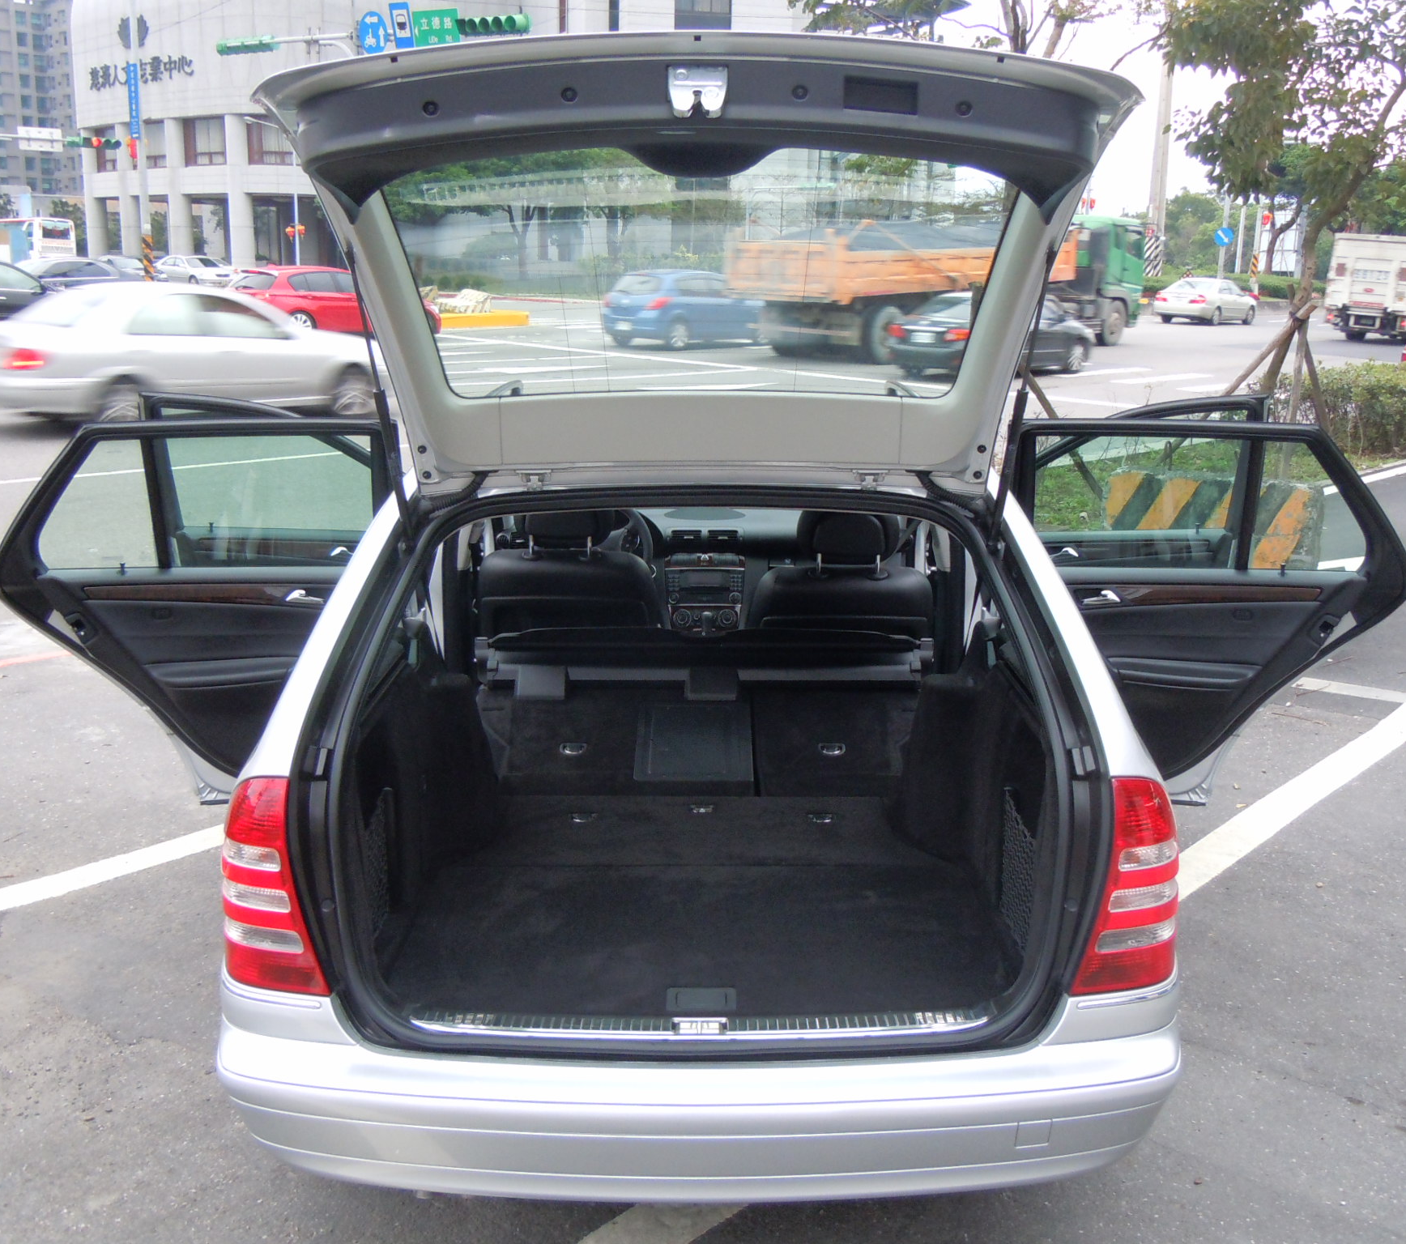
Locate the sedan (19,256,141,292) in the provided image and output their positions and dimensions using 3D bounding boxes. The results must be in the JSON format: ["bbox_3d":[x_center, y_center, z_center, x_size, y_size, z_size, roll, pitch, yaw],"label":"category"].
[{"bbox_3d":[-16.904,-8.814,37.679,1.800,1.450,4.700,13,18,39],"label":"sedan"}]

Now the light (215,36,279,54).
[{"bbox_3d":[-9.556,-12.129,30.200,1.500,0.330,0.400,12,17,35],"label":"light"}]

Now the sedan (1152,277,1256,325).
[{"bbox_3d":[16.550,-10.450,47.000,1.790,1.480,4.750,13,18,38],"label":"sedan"}]

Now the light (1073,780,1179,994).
[{"bbox_3d":[0.702,0.438,2.433,0.190,0.370,0.200,-1,14,-8],"label":"light"}]

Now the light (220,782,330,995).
[{"bbox_3d":[-0.707,0.438,2.433,0.190,0.370,0.200,3,14,8],"label":"light"}]

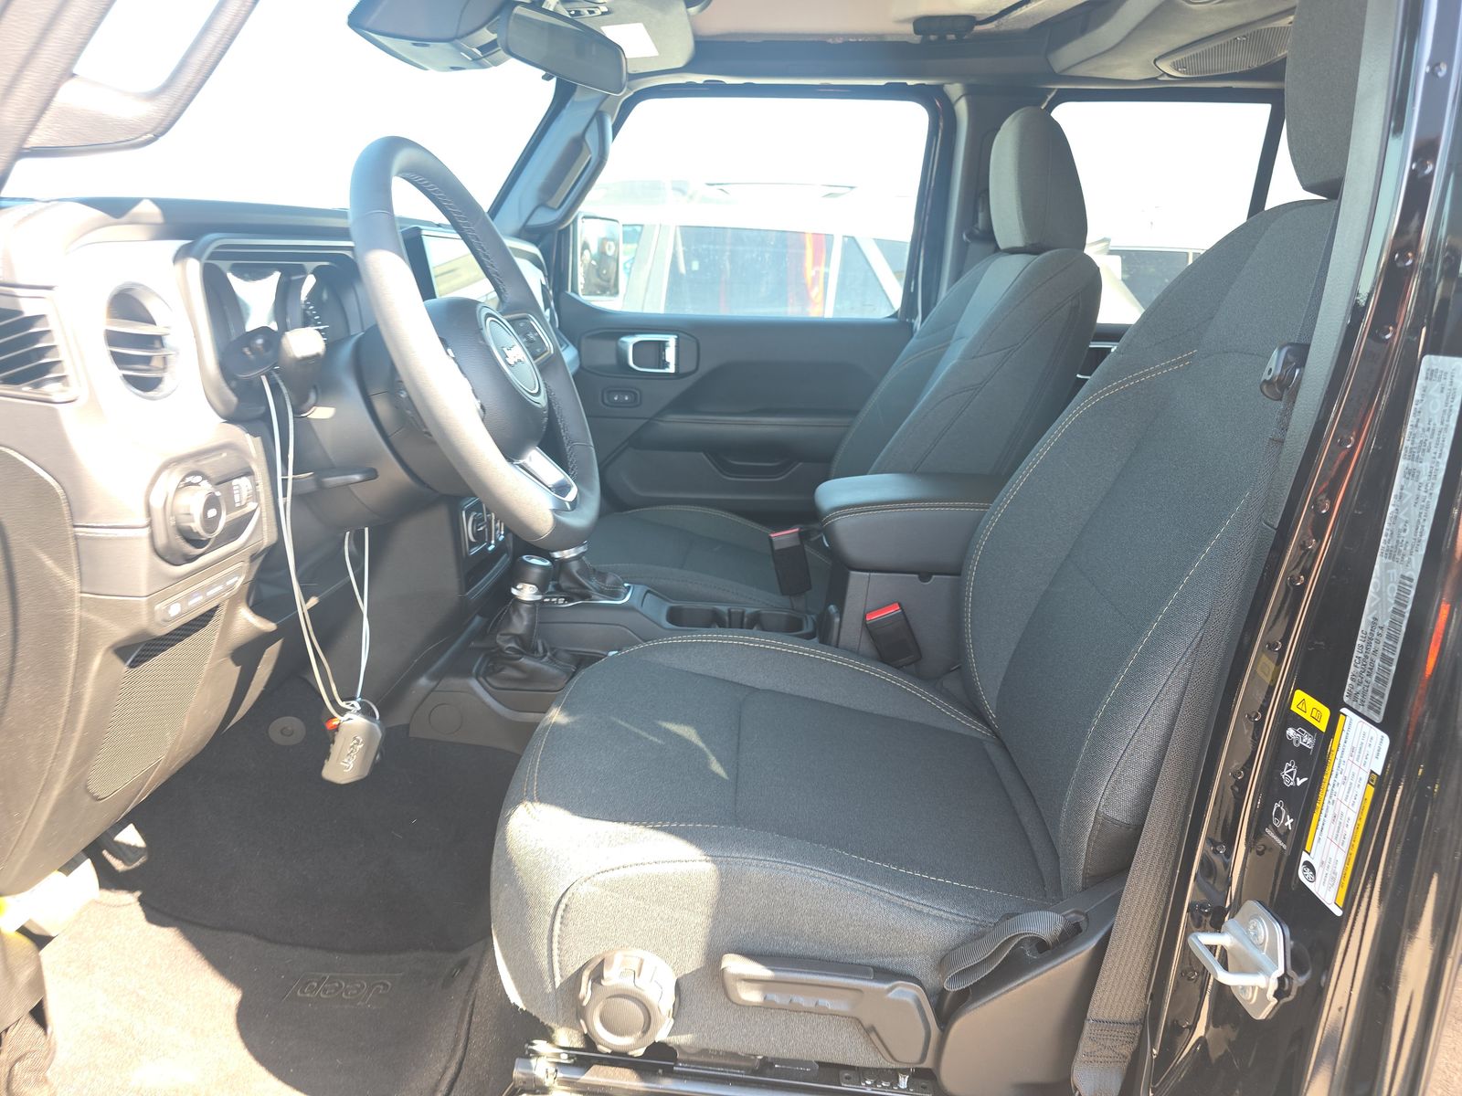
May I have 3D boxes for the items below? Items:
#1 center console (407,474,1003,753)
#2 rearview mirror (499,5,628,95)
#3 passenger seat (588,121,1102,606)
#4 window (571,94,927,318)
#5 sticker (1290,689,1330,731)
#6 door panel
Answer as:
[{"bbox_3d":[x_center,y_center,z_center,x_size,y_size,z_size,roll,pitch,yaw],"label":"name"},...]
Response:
[{"bbox_3d":[0.033,0.071,1.296,0.870,0.340,0.270,2,14,2],"label":"center console"},{"bbox_3d":[-0.201,-0.591,1.156,0.036,0.064,0.240,19,19,19],"label":"rearview mirror"},{"bbox_3d":[0.148,-0.252,1.591,0.790,0.870,0.530,2,14,2],"label":"passenger seat"},{"bbox_3d":[0.024,-0.646,1.860,0.670,0.385,0.030,2,19,2],"label":"window"},{"bbox_3d":[0.326,0.091,0.546,0.002,0.014,0.037,2,14,2],"label":"sticker"},{"bbox_3d":[-0.009,-0.257,1.928,0.730,0.470,0.090,2,14,2],"label":"door panel"}]

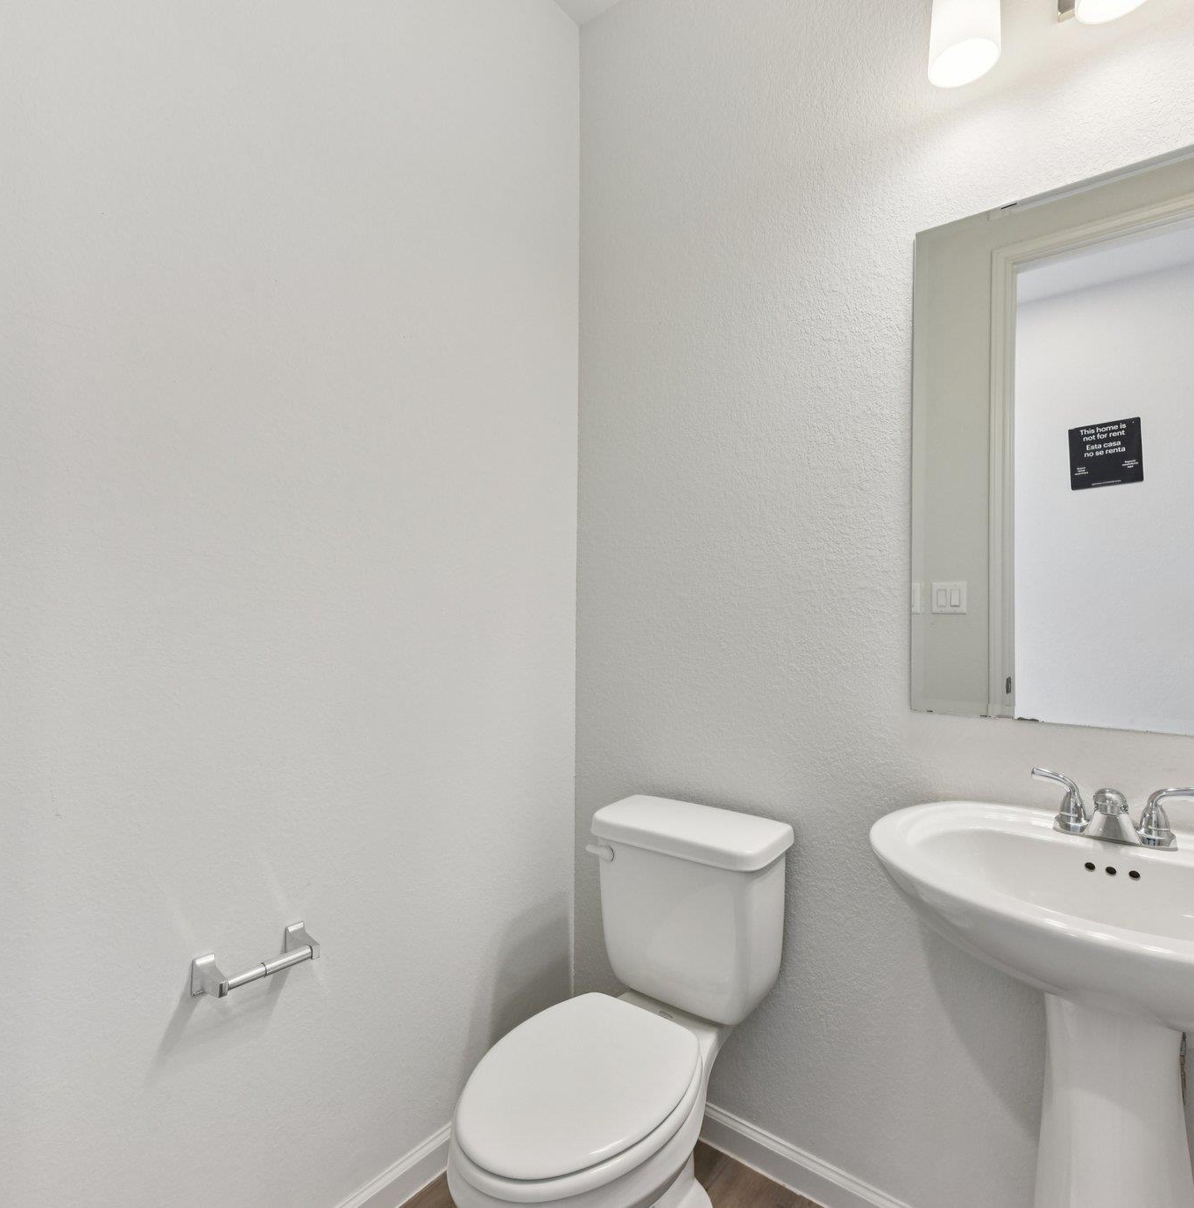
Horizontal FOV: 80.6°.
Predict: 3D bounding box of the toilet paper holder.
[{"bbox_3d":[-0.555,0.594,1.167,0.072,0.055,0.188,0,0,38],"label":"toilet paper holder"}]

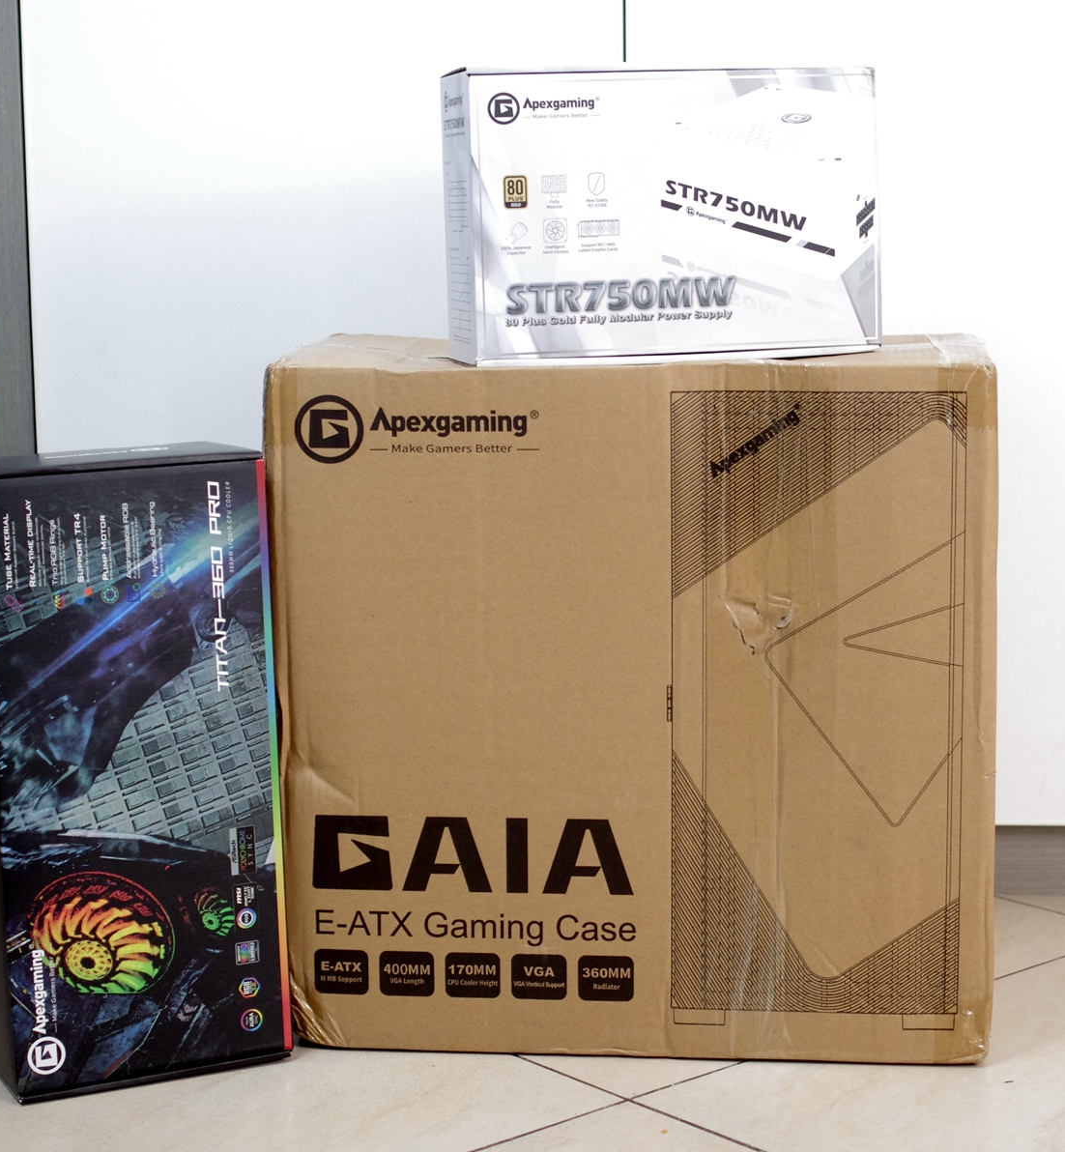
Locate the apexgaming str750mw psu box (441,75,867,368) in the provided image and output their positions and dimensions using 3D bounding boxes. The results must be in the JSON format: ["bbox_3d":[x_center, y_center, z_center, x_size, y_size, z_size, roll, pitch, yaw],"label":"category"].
[{"bbox_3d":[0.098,-0.277,1.921,0.318,0.213,0.091,-4,9,-15],"label":"apexgaming str750mw psu box"}]

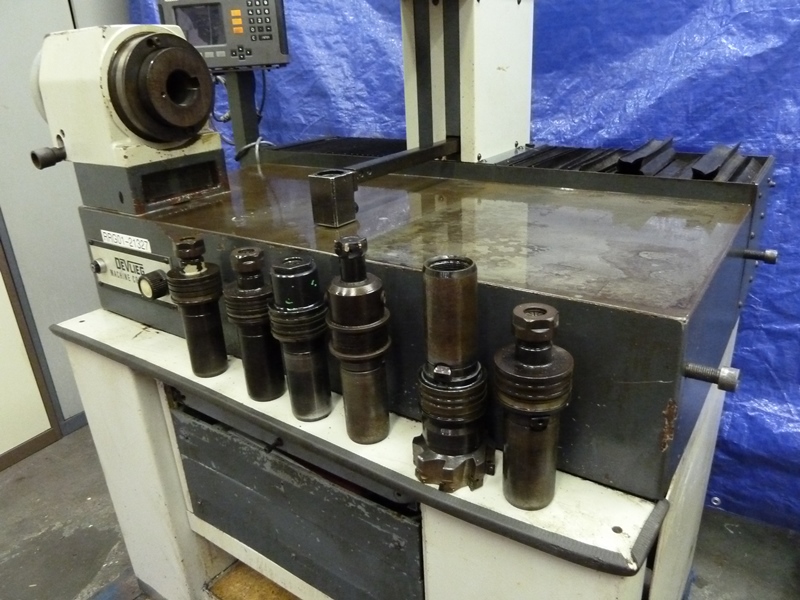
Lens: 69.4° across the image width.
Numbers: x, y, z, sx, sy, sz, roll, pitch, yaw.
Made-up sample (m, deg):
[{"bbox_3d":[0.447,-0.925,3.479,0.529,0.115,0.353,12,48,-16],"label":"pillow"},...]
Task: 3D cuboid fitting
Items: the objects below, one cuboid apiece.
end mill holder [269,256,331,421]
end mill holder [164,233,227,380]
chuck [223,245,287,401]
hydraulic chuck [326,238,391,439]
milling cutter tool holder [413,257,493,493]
[{"bbox_3d":[-0.139,0.059,0.822,0.083,0.232,0.083,-3,22,1],"label":"end mill holder"},{"bbox_3d":[-0.332,0.014,0.959,0.084,0.231,0.084,12,27,33],"label":"end mill holder"},{"bbox_3d":[-0.217,0.040,0.879,0.085,0.233,0.085,12,27,33],"label":"chuck"},{"bbox_3d":[-0.052,0.056,0.757,0.083,0.278,0.083,-3,22,1],"label":"hydraulic chuck"},{"bbox_3d":[0.062,0.085,0.686,0.103,0.267,0.103,-3,22,1],"label":"milling cutter tool holder"}]

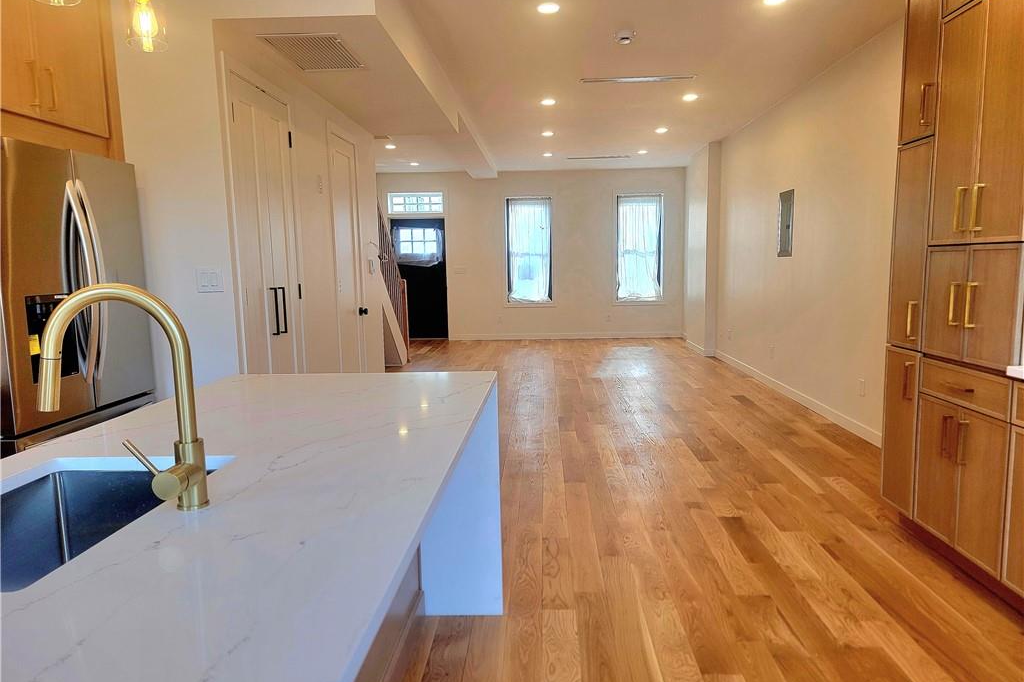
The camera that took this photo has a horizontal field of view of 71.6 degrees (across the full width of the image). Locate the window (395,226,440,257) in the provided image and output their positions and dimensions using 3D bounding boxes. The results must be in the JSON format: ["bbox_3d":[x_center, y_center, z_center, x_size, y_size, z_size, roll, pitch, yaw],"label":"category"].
[{"bbox_3d":[-1.636,-1.730,12.353,0.789,0.534,0.050,0,6,3],"label":"window"}]

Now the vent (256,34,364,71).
[{"bbox_3d":[-1.163,-1.725,4.245,0.421,0.030,0.738,0,6,3],"label":"vent"}]

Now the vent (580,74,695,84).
[{"bbox_3d":[1.052,-2.203,5.951,0.951,0.030,0.120,0,6,3],"label":"vent"}]

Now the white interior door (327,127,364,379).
[{"bbox_3d":[-1.416,-0.518,6.109,0.050,2.373,0.681,0,6,3],"label":"white interior door"}]

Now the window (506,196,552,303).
[{"bbox_3d":[0.297,-1.549,12.079,0.782,1.822,0.120,0,6,3],"label":"window"}]

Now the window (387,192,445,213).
[{"bbox_3d":[-1.639,-2.372,12.181,0.951,0.363,0.100,0,6,3],"label":"window"}]

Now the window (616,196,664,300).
[{"bbox_3d":[2.150,-1.570,11.977,0.770,1.807,0.120,0,6,3],"label":"window"}]

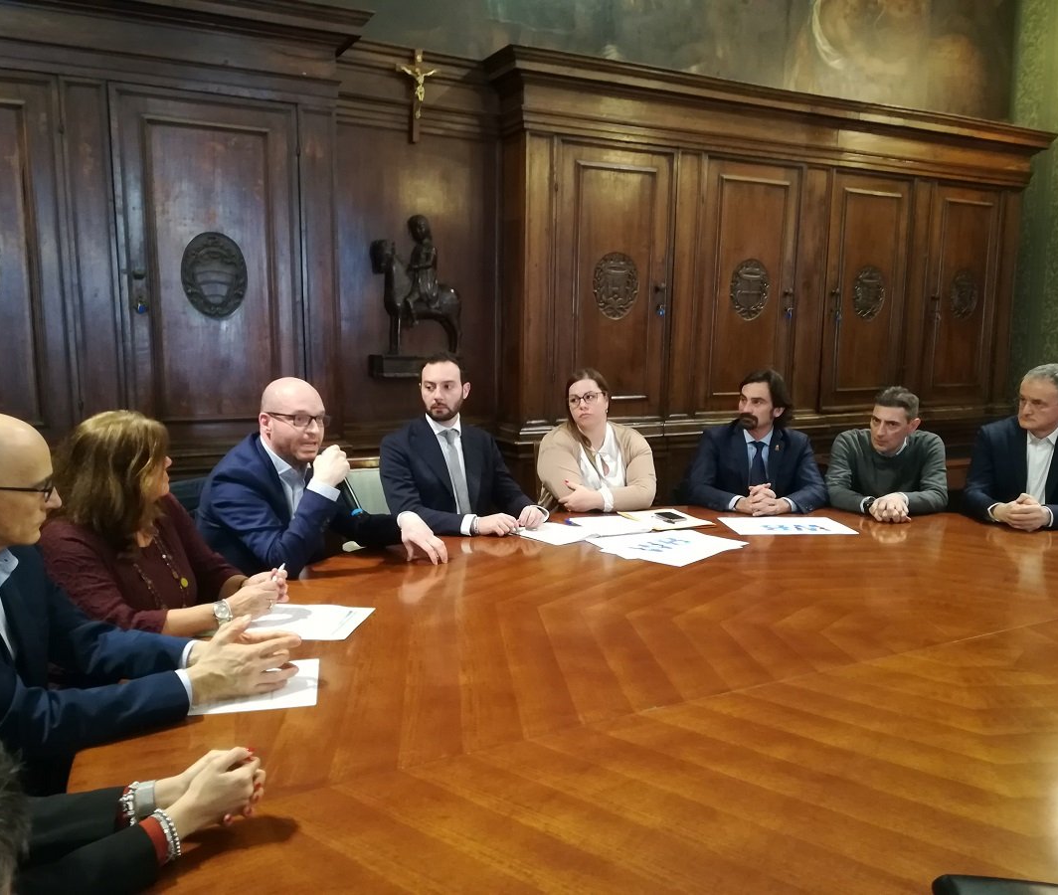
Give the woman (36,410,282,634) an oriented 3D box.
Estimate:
[{"bbox_3d":[-0.945,0.523,2.211,0.700,1.220,0.530,3,8,22],"label":"woman"}]

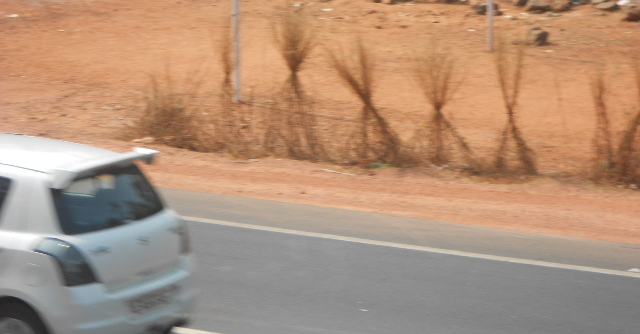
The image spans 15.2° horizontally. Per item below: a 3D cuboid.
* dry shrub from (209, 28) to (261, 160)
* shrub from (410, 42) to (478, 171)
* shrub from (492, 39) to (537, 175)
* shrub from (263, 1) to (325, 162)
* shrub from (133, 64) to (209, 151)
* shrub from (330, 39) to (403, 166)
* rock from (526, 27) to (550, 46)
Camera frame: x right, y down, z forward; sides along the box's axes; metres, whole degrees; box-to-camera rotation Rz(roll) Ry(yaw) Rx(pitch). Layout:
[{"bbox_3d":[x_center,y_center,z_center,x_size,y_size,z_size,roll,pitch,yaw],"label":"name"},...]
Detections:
[{"bbox_3d":[-0.891,-0.794,25.094,0.529,1.329,0.500,0,10,0],"label":"dry shrub"},{"bbox_3d":[1.254,-0.621,24.322,0.670,1.256,0.620,0,10,0],"label":"shrub"},{"bbox_3d":[1.942,-0.602,24.051,0.429,1.312,0.500,0,10,0],"label":"shrub"},{"bbox_3d":[-0.263,-0.872,24.876,0.646,1.558,0.620,0,10,0],"label":"shrub"},{"bbox_3d":[-1.591,-0.633,25.581,0.808,0.842,0.720,0,10,0],"label":"shrub"},{"bbox_3d":[0.475,-0.670,24.669,0.720,1.233,0.620,0,10,0],"label":"shrub"},{"bbox_3d":[3.061,-1.843,33.904,0.301,0.209,0.270,0,10,0],"label":"rock"}]

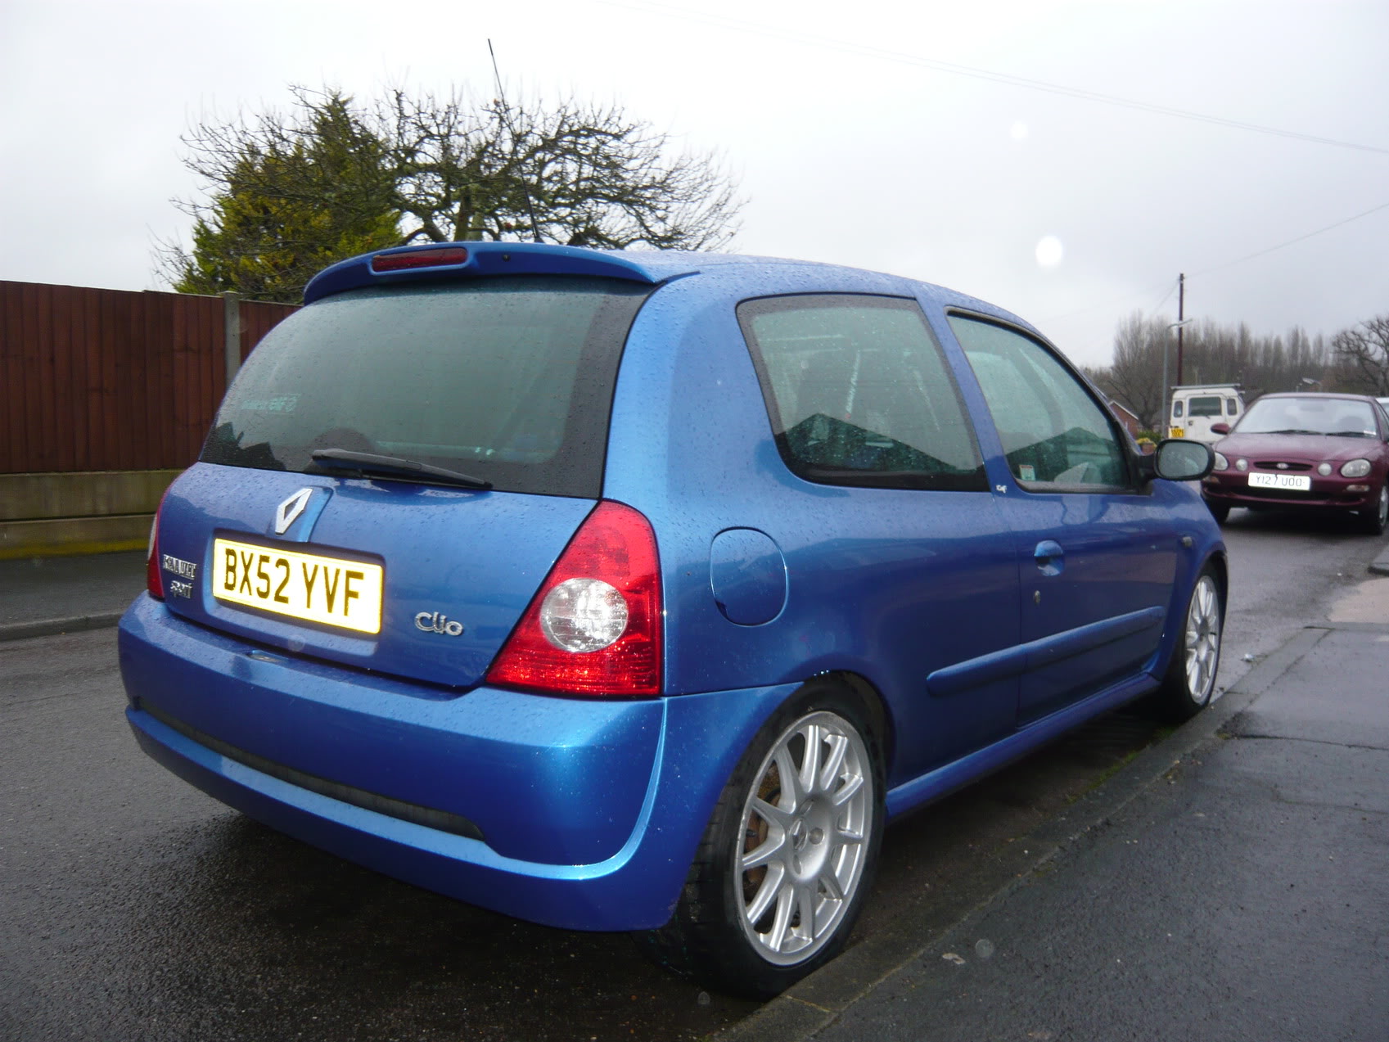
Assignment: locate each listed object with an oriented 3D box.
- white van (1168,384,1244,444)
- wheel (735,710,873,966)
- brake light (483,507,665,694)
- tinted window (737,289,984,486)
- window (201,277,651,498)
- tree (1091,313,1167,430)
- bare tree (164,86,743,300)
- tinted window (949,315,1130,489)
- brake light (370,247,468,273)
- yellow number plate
[{"bbox_3d":[13.900,-2.500,30.400,1.750,2.080,4.300,3,4,27],"label":"white van"},{"bbox_3d":[0.136,0.546,2.020,0.180,0.440,0.440,6,7,38],"label":"wheel"},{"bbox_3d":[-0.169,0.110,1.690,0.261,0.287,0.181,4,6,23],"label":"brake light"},{"bbox_3d":[0.363,-0.254,2.212,0.060,0.440,0.730,-20,-10,40],"label":"tinted window"},{"bbox_3d":[-0.564,-0.261,2.133,1.200,0.475,0.100,6,-28,38],"label":"window"},{"bbox_3d":[32.879,-10.800,85.000,5.800,10.000,5.800,2,4,21],"label":"tree"},{"bbox_3d":[-2.970,-2.700,13.800,7.000,5.200,6.200,0,4,-12],"label":"bare tree"},{"bbox_3d":[0.910,-0.286,2.881,0.060,0.450,0.900,-20,-9,38],"label":"tinted window"},{"bbox_3d":[-0.519,-0.499,2.159,0.280,0.038,0.040,6,7,38],"label":"brake light"},{"bbox_3d":[-0.714,0.109,1.990,0.520,0.111,0.015,6,3,38],"label":"yellow number plate"}]

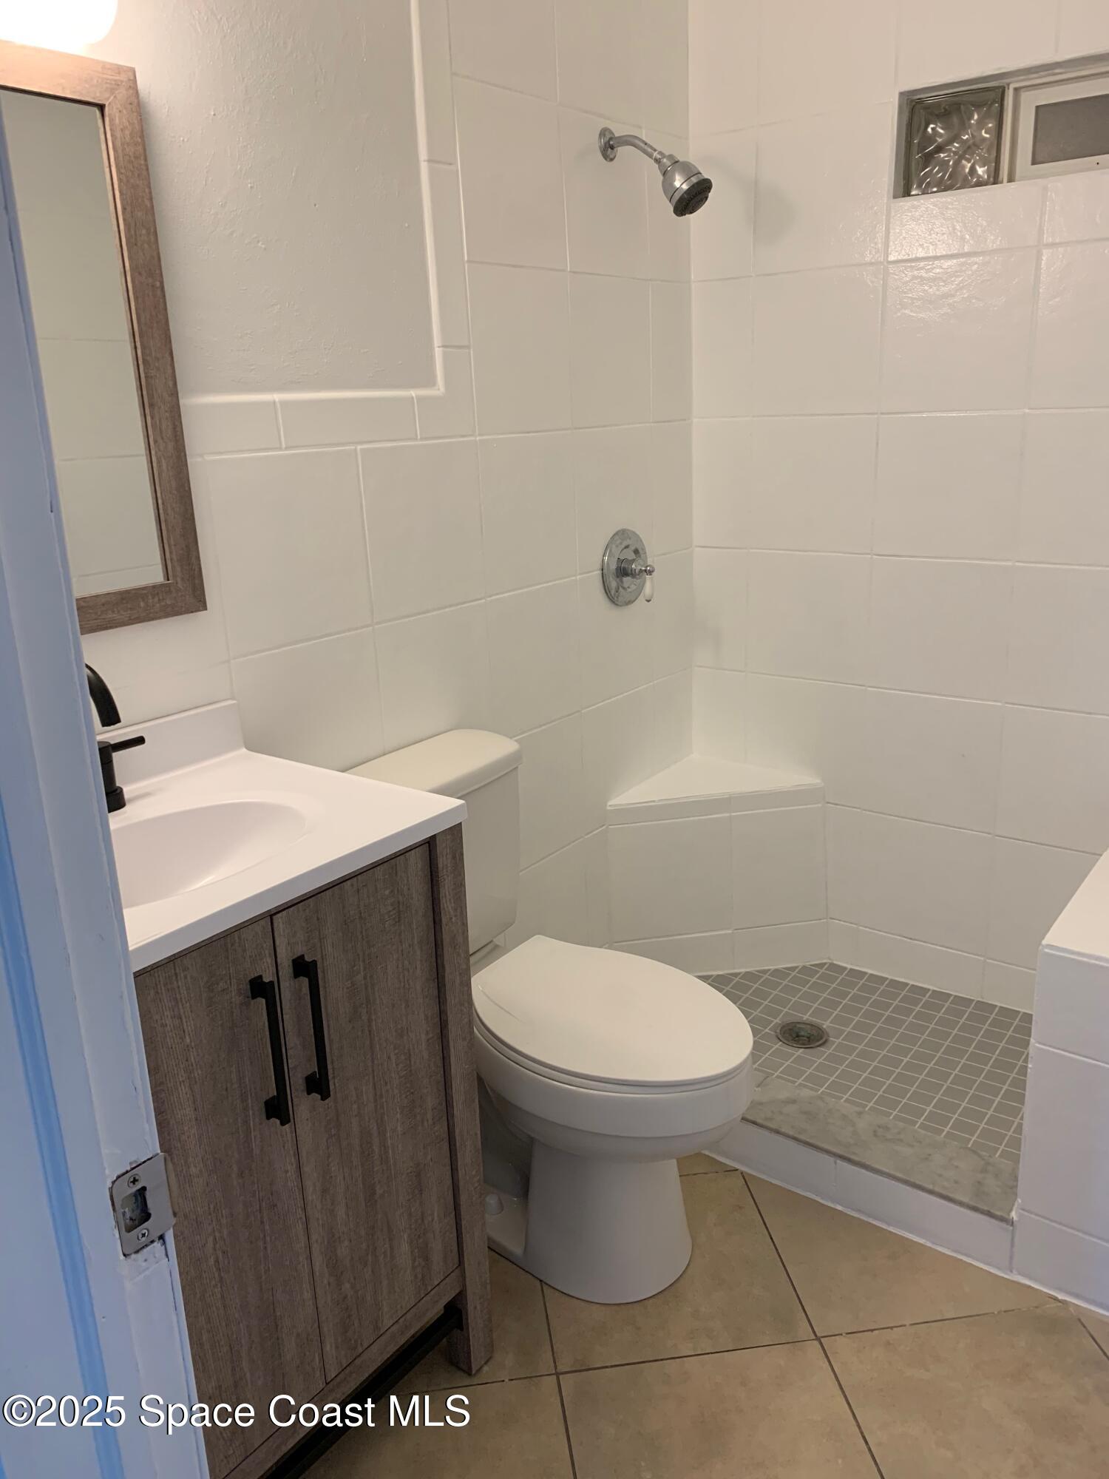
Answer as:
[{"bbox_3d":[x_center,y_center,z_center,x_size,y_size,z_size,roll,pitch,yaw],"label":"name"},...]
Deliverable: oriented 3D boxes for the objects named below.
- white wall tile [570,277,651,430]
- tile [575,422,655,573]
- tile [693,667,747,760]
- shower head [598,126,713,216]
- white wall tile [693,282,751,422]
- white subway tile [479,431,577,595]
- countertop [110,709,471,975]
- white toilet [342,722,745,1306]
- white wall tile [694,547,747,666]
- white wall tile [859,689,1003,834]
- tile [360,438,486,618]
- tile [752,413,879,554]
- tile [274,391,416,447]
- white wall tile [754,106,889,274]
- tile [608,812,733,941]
[{"bbox_3d":[0.122,-0.833,2.393,0.010,0.302,0.305,10,21,36],"label":"white wall tile"},{"bbox_3d":[0.134,-0.541,2.482,0.010,0.302,0.305,10,21,36],"label":"tile"},{"bbox_3d":[0.432,-0.064,2.860,0.157,0.237,0.010,10,21,36],"label":"tile"},{"bbox_3d":[0.205,-1.141,2.220,0.236,0.187,0.088,10,21,36],"label":"shower head"},{"bbox_3d":[0.385,-0.885,2.535,0.157,0.295,0.010,10,21,36],"label":"white wall tile"},{"bbox_3d":[-0.051,-0.458,2.234,0.010,0.302,0.297,10,21,36],"label":"white subway tile"},{"bbox_3d":[-0.496,0.101,1.370,0.474,0.101,0.622,10,21,36],"label":"countertop"},{"bbox_3d":[0.007,0.475,1.872,0.716,0.805,0.435,10,21,36],"label":"white toilet"},{"bbox_3d":[0.415,-0.320,2.749,0.153,0.300,0.010,10,21,36],"label":"white wall tile"},{"bbox_3d":[0.853,0.046,2.519,0.304,0.300,0.010,10,21,36],"label":"white wall tile"},{"bbox_3d":[-0.231,-0.375,1.977,0.010,0.295,0.294,10,21,36],"label":"tile"},{"bbox_3d":[0.594,-0.583,2.554,0.303,0.302,0.010,10,21,36],"label":"tile"},{"bbox_3d":[-0.337,-0.529,1.837,0.011,0.072,0.299,10,21,36],"label":"tile"},{"bbox_3d":[0.553,-1.137,2.313,0.294,0.295,0.010,10,21,36],"label":"white wall tile"},{"bbox_3d":[0.286,0.342,2.719,0.307,0.311,0.010,-5,17,-8],"label":"tile"}]

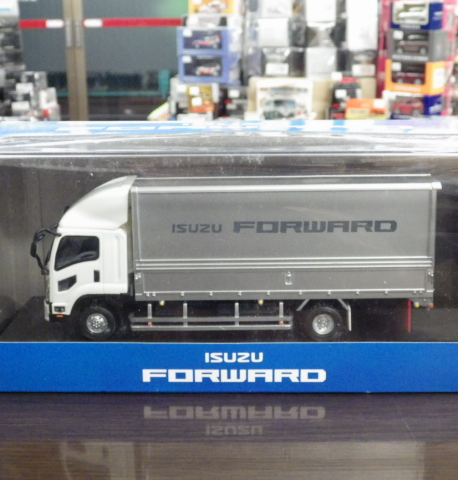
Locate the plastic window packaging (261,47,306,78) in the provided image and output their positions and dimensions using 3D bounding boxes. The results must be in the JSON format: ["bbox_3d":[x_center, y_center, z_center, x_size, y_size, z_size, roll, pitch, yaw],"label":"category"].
[{"bbox_3d":[0.167,-0.539,2.785,0.082,0.084,0.135,5,15,20],"label":"plastic window packaging"}]

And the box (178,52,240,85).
[{"bbox_3d":[-0.061,-0.509,2.726,0.162,0.084,0.080,5,15,22],"label":"box"}]

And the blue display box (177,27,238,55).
[{"bbox_3d":[-0.061,-0.591,2.727,0.162,0.080,0.080,5,15,22],"label":"blue display box"}]

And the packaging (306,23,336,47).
[{"bbox_3d":[0.296,-0.622,2.782,0.087,0.076,0.125,5,15,19],"label":"packaging"}]

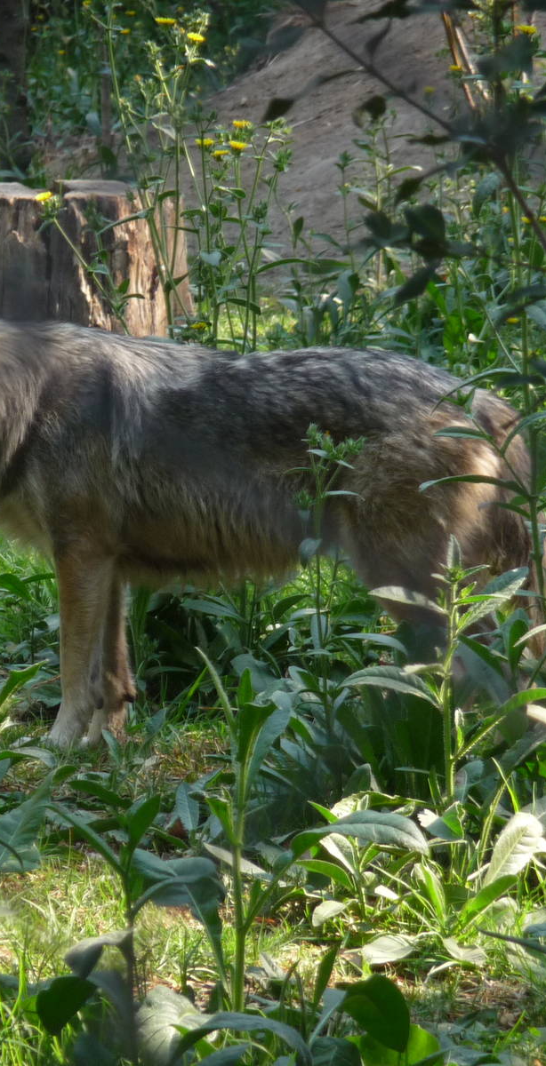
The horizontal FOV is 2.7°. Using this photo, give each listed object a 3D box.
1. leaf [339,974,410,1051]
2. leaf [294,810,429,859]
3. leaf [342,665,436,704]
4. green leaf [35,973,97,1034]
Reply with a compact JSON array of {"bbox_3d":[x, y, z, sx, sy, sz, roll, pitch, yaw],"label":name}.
[{"bbox_3d":[0.137,0.646,15.500,0.096,0.101,0.050,0,6,0],"label":"leaf"},{"bbox_3d":[0.124,0.429,16.400,0.196,0.063,0.070,0,6,0],"label":"leaf"},{"bbox_3d":[0.182,0.239,18.200,0.151,0.057,0.060,0,6,0],"label":"leaf"},{"bbox_3d":[-0.274,0.623,15.200,0.079,0.078,0.050,0,6,0],"label":"green leaf"}]

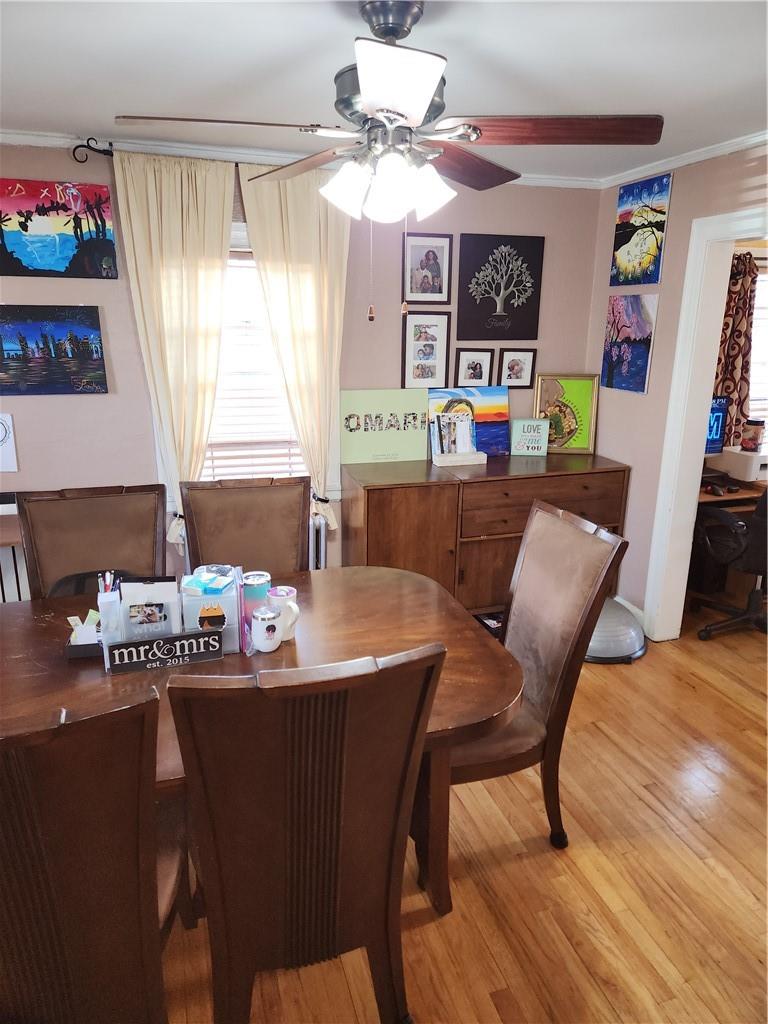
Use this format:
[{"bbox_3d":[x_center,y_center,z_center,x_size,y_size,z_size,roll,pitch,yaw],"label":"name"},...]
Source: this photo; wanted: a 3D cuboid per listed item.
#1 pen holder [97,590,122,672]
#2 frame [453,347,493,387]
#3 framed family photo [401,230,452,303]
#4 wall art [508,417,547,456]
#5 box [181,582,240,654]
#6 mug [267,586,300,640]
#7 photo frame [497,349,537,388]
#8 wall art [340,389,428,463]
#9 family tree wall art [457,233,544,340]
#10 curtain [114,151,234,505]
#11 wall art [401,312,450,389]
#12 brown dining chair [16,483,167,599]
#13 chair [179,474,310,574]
[{"bbox_3d":[-0.746,0.328,1.879,0.056,0.210,0.070,-5,17,-18],"label":"pen holder"},{"bbox_3d":[0.522,-0.824,3.928,0.240,0.228,0.020,-5,17,-18],"label":"frame"},{"bbox_3d":[0.229,-1.292,3.629,0.285,0.355,0.022,-5,17,-18],"label":"framed family photo"},{"bbox_3d":[0.882,-0.434,4.064,0.205,0.225,0.035,1,16,1],"label":"wall art"},{"bbox_3d":[-0.507,0.310,2.004,0.152,0.180,0.130,-3,17,-13],"label":"box"},{"bbox_3d":[-0.297,0.312,2.067,0.123,0.145,0.091,14,21,39],"label":"mug"},{"bbox_3d":[0.771,-0.831,3.960,0.237,0.224,0.020,-5,17,-18],"label":"photo frame"},{"bbox_3d":[0.009,-0.469,3.726,0.510,0.408,0.030,-5,12,-18],"label":"wall art"},{"bbox_3d":[0.650,-1.243,3.792,0.512,0.553,0.028,-5,17,-18],"label":"family tree wall art"},{"bbox_3d":[-0.931,-0.765,3.283,0.529,1.721,0.110,-5,17,-18],"label":"curtain"},{"bbox_3d":[0.237,-0.901,3.805,0.284,0.419,0.020,-5,17,-18],"label":"wall art"},{"bbox_3d":[-0.998,0.515,2.396,0.510,1.080,0.630,-4,17,-16],"label":"brown dining chair"},{"bbox_3d":[-0.497,0.477,2.648,0.530,1.080,0.670,-3,17,-12],"label":"chair"}]

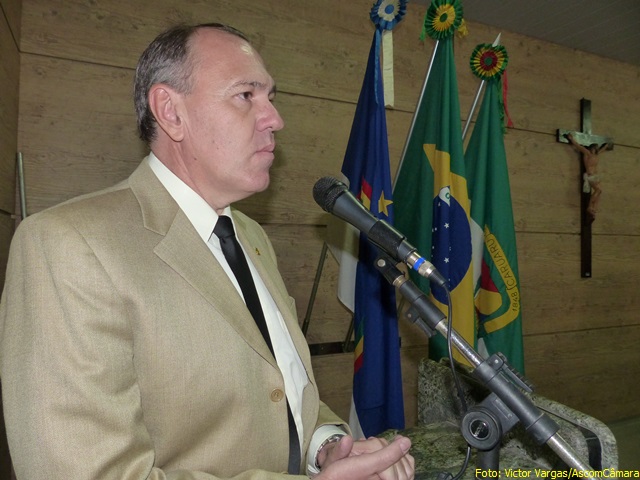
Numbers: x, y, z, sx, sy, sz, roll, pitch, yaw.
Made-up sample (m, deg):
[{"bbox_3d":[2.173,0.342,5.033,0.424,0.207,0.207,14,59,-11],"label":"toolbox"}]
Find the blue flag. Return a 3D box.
[{"bbox_3d":[0.215,-0.029,2.050,0.320,1.840,0.220,0,-2,-5],"label":"blue flag"}]

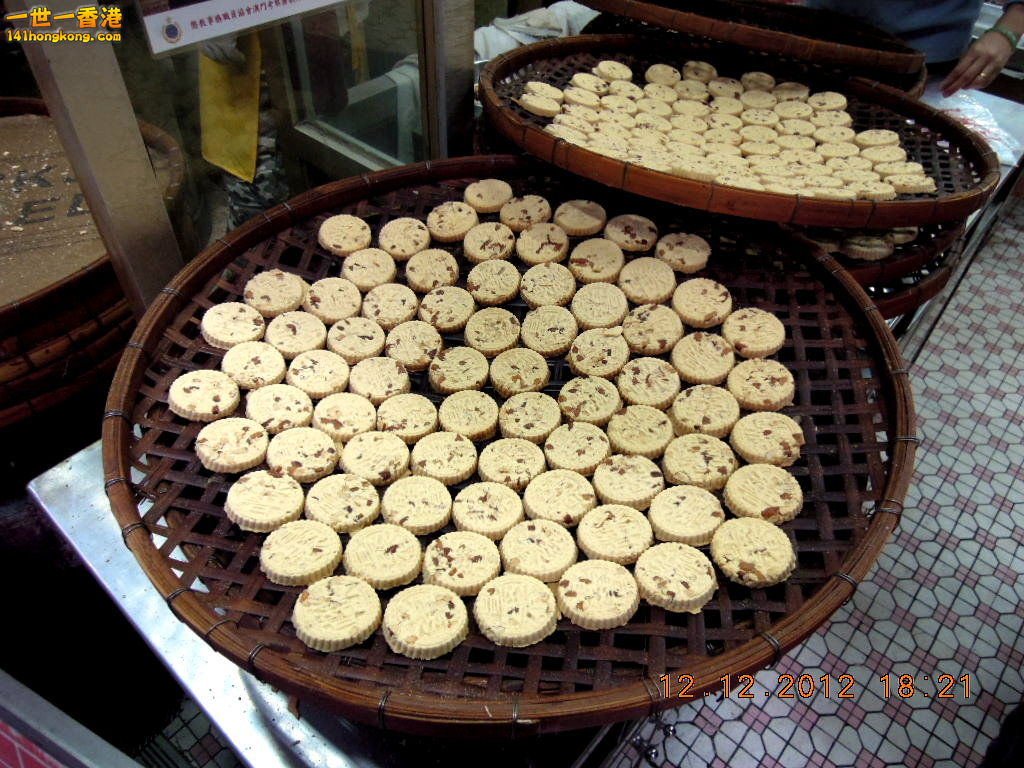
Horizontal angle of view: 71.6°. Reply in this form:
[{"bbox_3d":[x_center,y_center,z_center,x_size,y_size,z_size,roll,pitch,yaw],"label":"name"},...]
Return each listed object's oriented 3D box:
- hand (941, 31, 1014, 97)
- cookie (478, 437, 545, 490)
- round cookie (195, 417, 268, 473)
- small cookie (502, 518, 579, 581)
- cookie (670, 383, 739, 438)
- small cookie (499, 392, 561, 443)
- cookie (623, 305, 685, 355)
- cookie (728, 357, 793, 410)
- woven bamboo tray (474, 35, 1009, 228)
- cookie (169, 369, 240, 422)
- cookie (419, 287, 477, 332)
[{"bbox_3d":[0.839,-0.576,1.280,0.160,0.050,0.080,-44,61,-7],"label":"hand"},{"bbox_3d":[0.001,0.062,0.560,0.052,0.009,0.052,-1,40,0],"label":"cookie"},{"bbox_3d":[-0.245,0.054,0.623,0.059,0.011,0.059,9,40,-8],"label":"round cookie"},{"bbox_3d":[0.020,0.119,0.513,0.056,0.011,0.056,-2,33,0],"label":"small cookie"},{"bbox_3d":[0.169,0.024,0.619,0.056,0.012,0.056,-4,43,0],"label":"cookie"},{"bbox_3d":[0.016,0.028,0.598,0.052,0.009,0.052,-3,44,0],"label":"small cookie"},{"bbox_3d":[0.130,-0.050,0.651,0.052,0.009,0.052,-6,51,8],"label":"cookie"},{"bbox_3d":[0.205,0.000,0.585,0.052,0.009,0.052,-10,45,11],"label":"cookie"},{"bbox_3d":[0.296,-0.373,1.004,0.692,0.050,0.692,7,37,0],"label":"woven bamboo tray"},{"bbox_3d":[-0.284,0.011,0.657,0.059,0.011,0.059,11,43,-10],"label":"cookie"},{"bbox_3d":[-0.068,-0.078,0.744,0.056,0.011,0.056,5,49,0],"label":"cookie"}]

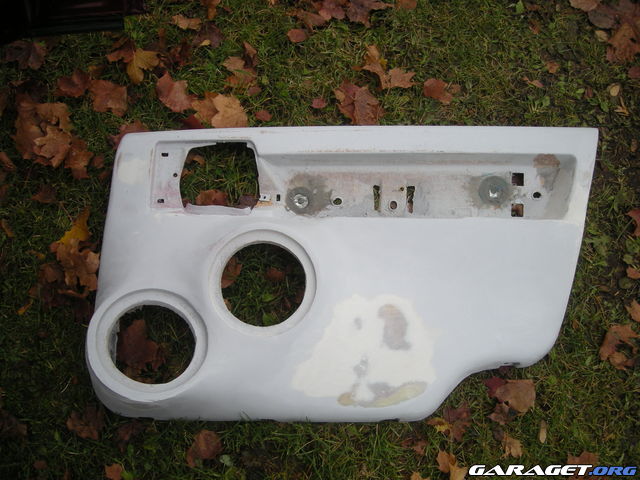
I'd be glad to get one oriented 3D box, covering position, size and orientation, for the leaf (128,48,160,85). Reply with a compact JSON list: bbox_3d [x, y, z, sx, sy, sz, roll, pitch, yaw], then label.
[{"bbox_3d":[-0.362,-0.354,1.326,0.060,0.020,0.082,12,70,4],"label":"leaf"}]

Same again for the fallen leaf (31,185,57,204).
[{"bbox_3d":[-0.552,-0.091,1.301,0.053,0.018,0.040,6,70,2],"label":"fallen leaf"}]

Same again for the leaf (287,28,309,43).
[{"bbox_3d":[-0.050,-0.454,1.437,0.044,0.010,0.039,6,70,2],"label":"leaf"}]

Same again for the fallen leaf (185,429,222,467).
[{"bbox_3d":[-0.205,0.367,1.132,0.051,0.022,0.071,34,74,12],"label":"fallen leaf"}]

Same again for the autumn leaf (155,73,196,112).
[{"bbox_3d":[-0.311,-0.315,1.380,0.069,0.022,0.109,-29,73,-10],"label":"autumn leaf"}]

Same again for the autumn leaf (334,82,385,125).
[{"bbox_3d":[0.078,-0.288,1.368,0.091,0.025,0.124,-24,72,-9],"label":"autumn leaf"}]

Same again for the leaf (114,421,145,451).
[{"bbox_3d":[-0.335,0.344,1.139,0.045,0.022,0.054,22,71,8],"label":"leaf"}]

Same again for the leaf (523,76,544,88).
[{"bbox_3d":[0.459,-0.340,1.395,0.049,0.011,0.015,27,72,9],"label":"leaf"}]

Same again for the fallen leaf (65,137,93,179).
[{"bbox_3d":[-0.467,-0.158,1.255,0.054,0.020,0.090,1,70,0],"label":"fallen leaf"}]

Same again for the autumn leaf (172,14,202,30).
[{"bbox_3d":[-0.295,-0.484,1.440,0.069,0.018,0.037,14,71,5],"label":"autumn leaf"}]

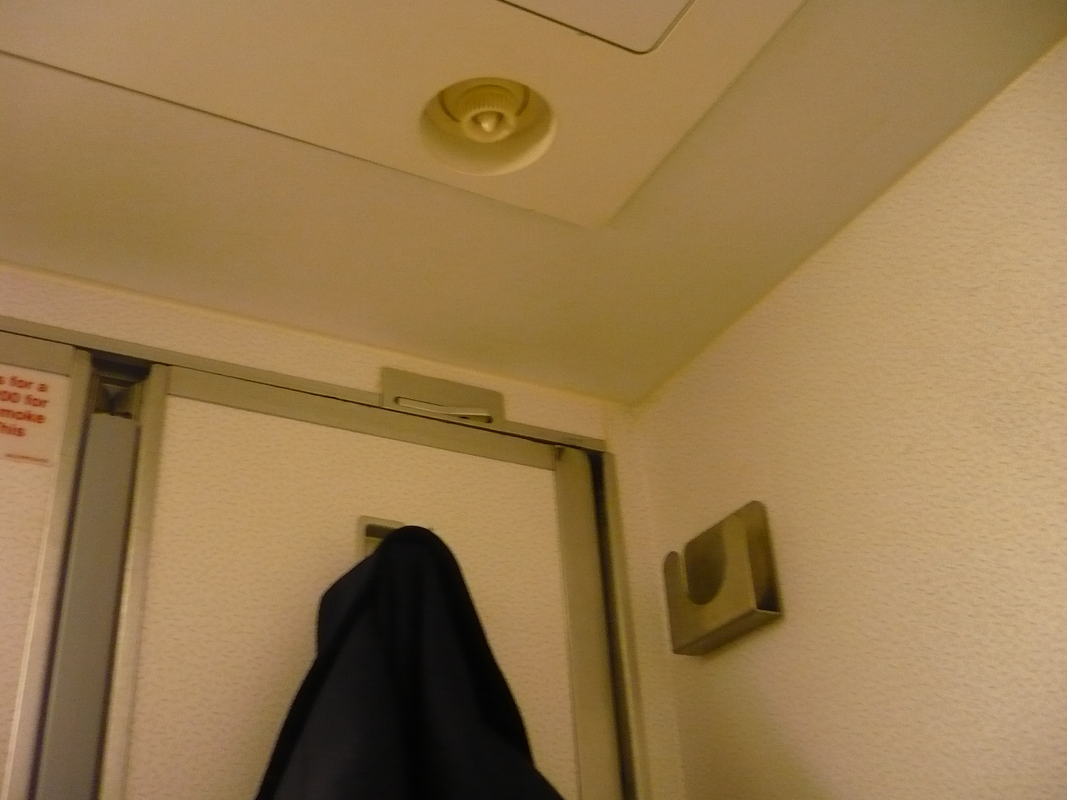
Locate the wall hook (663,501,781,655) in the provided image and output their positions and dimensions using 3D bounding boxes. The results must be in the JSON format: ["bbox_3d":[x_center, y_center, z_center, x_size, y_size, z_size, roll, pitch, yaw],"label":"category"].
[{"bbox_3d":[0.100,0.095,0.583,0.018,0.065,0.075,11,-31,-25],"label":"wall hook"}]

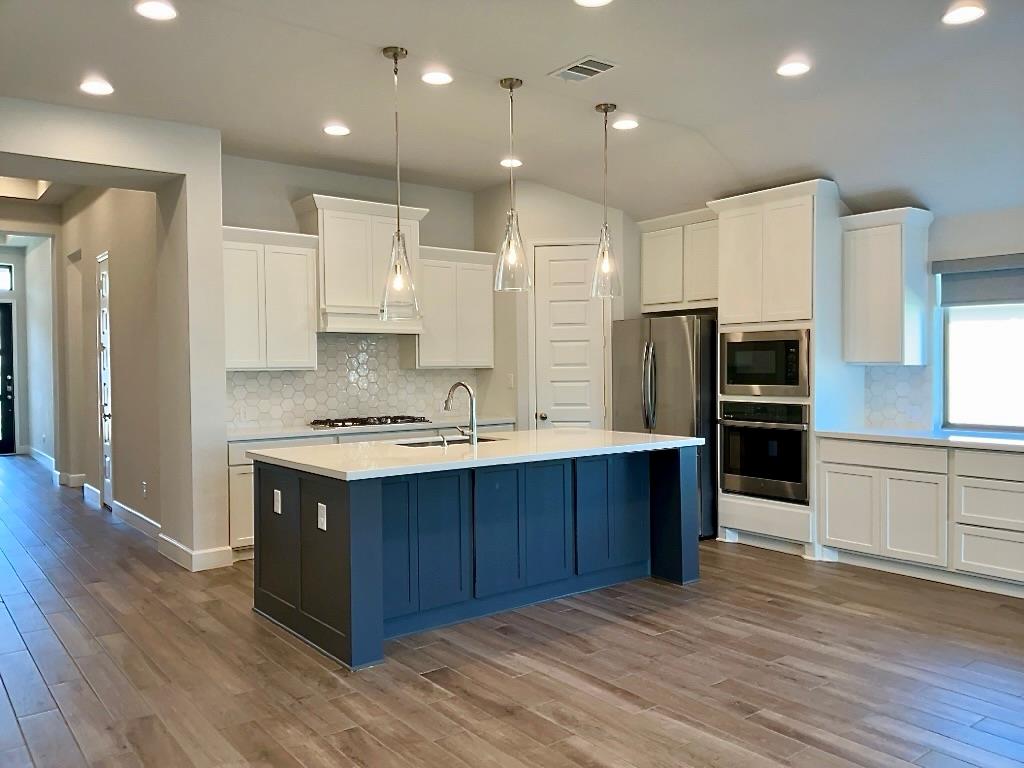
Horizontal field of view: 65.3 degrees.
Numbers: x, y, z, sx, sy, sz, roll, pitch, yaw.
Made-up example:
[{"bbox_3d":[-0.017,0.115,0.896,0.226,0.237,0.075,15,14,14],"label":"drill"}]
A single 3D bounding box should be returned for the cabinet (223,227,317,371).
[{"bbox_3d":[-1.944,-0.633,6.204,0.801,1.043,0.376,-1,1,-39],"label":"cabinet"}]

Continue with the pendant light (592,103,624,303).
[{"bbox_3d":[0.622,-1.180,5.188,0.208,1.226,0.208,0,1,0],"label":"pendant light"}]

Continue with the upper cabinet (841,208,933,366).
[{"bbox_3d":[2.669,-0.669,5.733,0.345,1.075,0.470,-1,1,-38],"label":"upper cabinet"}]

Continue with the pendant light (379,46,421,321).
[{"bbox_3d":[-0.601,-1.058,4.205,0.216,1.416,0.216,-1,1,0],"label":"pendant light"}]

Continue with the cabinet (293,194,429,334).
[{"bbox_3d":[-1.259,-0.944,6.718,1.078,1.078,0.425,-1,1,-39],"label":"cabinet"}]

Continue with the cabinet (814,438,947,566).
[{"bbox_3d":[2.667,0.757,5.468,0.645,0.773,0.895,-1,1,-38],"label":"cabinet"}]

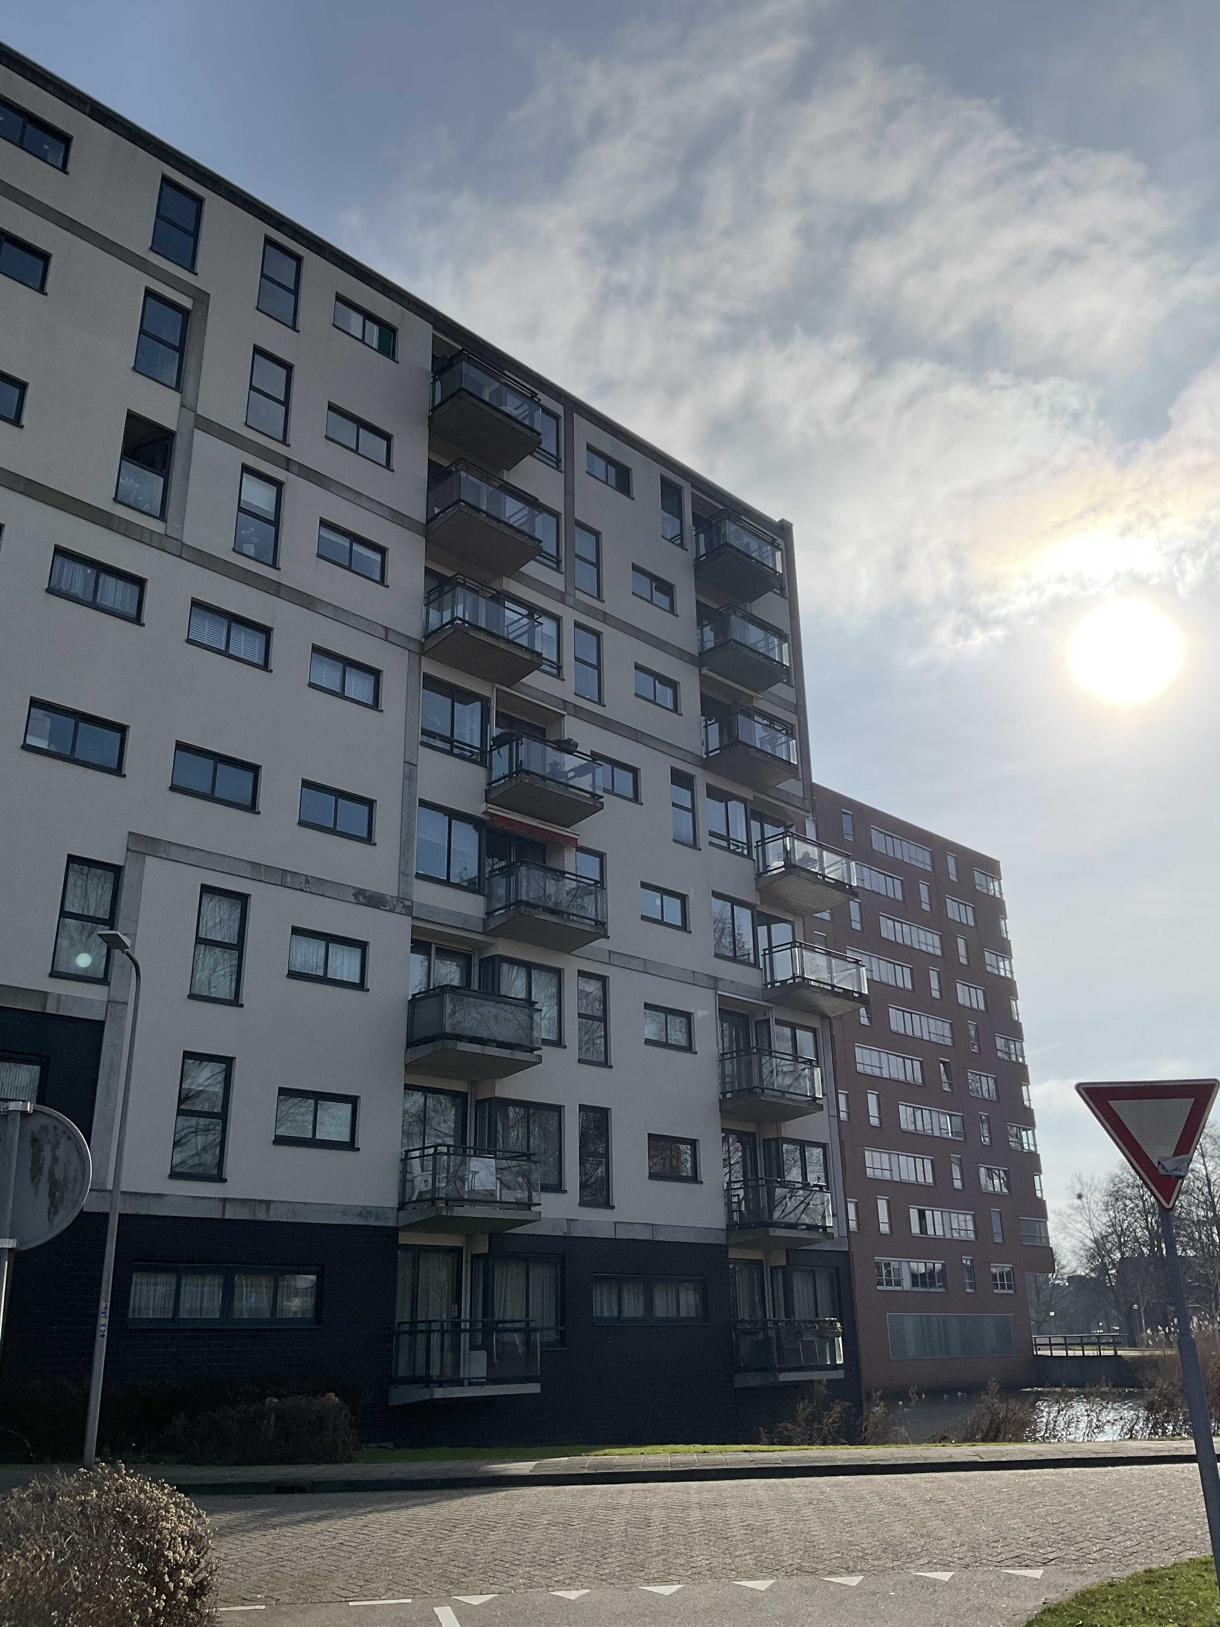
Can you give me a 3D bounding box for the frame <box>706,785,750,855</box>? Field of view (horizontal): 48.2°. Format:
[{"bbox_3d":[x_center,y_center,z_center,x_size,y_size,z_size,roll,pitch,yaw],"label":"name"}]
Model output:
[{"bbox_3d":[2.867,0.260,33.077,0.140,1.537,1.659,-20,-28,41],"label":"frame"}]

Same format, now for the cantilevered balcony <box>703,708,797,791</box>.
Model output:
[{"bbox_3d":[3.430,-1.541,33.232,1.085,1.255,2.242,-21,-29,41],"label":"cantilevered balcony"}]

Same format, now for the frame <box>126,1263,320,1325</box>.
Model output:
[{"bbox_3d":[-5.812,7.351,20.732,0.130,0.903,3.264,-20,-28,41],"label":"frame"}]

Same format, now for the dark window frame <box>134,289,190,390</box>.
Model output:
[{"bbox_3d":[-8.006,-8.398,24.314,0.120,1.814,0.869,-20,-28,41],"label":"dark window frame"}]

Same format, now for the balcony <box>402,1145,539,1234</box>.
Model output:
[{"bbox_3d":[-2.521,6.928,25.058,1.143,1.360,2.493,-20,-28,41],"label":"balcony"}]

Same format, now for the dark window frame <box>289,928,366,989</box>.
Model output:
[{"bbox_3d":[-5.145,2.682,24.906,0.140,0.937,1.710,-20,-28,41],"label":"dark window frame"}]

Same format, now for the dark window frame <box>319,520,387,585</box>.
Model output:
[{"bbox_3d":[-4.982,-4.991,26.228,0.120,0.836,1.556,-20,-28,41],"label":"dark window frame"}]

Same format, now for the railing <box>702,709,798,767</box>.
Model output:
[{"bbox_3d":[3.437,-1.667,33.293,1.085,0.977,2.215,-21,-29,41],"label":"railing"}]

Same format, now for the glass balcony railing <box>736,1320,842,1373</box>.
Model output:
[{"bbox_3d":[3.657,10.881,27.986,2.153,0.917,1.077,19,-29,-41],"label":"glass balcony railing"}]

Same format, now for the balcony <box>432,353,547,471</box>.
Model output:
[{"bbox_3d":[-2.682,-8.736,29.682,1.115,1.319,2.244,-20,-28,41],"label":"balcony"}]

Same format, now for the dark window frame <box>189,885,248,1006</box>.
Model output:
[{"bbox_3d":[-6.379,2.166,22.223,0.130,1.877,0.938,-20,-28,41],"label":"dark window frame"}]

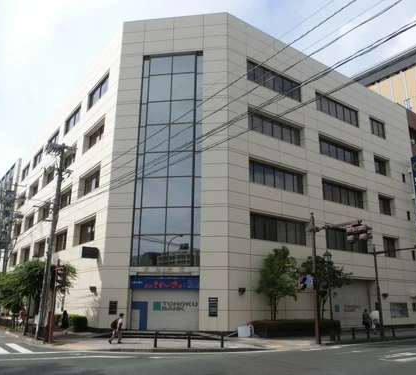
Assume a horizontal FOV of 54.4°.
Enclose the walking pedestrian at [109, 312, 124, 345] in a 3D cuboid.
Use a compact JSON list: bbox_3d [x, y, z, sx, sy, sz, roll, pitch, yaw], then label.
[{"bbox_3d":[-4.842,7.543,21.657,0.800,1.560,0.520,1,-16,0],"label":"walking pedestrian"}]

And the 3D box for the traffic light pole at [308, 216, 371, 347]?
[{"bbox_3d":[7.372,4.923,22.848,0.900,7.600,3.900,12,-20,-35],"label":"traffic light pole"}]

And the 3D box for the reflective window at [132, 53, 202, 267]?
[{"bbox_3d":[-3.001,-2.744,31.543,5.150,17.600,0.350,-2,-16,8],"label":"reflective window"}]

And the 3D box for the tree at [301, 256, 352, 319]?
[{"bbox_3d":[8.237,7.478,28.719,3.100,5.044,2.800,12,-20,-34],"label":"tree"}]

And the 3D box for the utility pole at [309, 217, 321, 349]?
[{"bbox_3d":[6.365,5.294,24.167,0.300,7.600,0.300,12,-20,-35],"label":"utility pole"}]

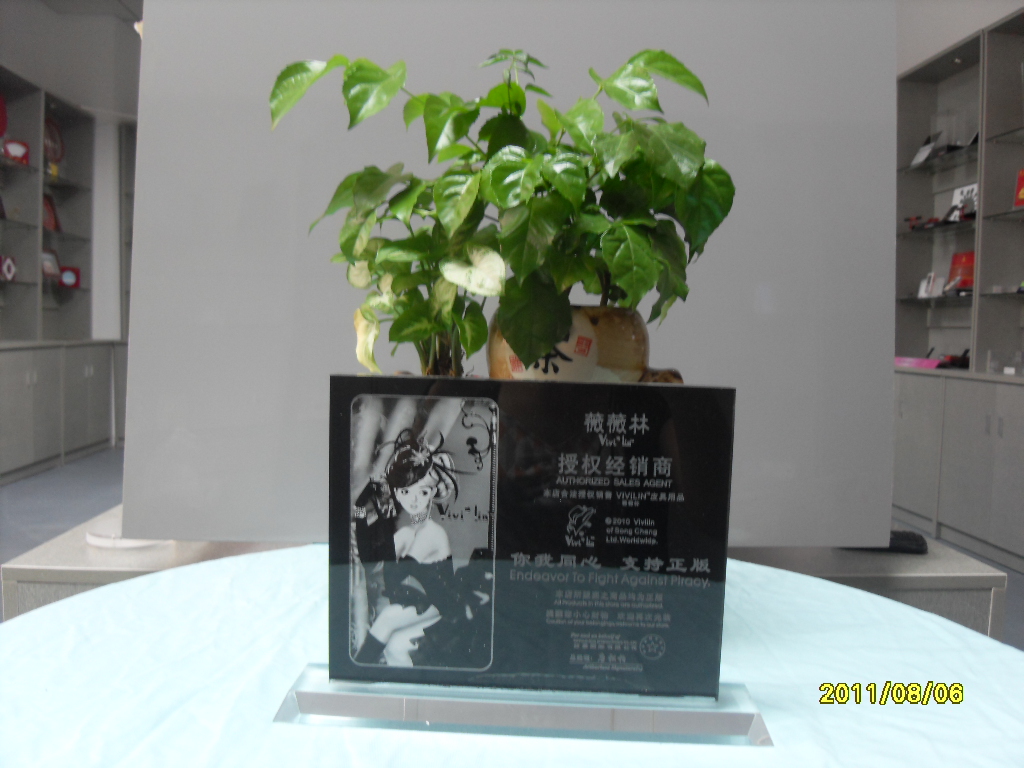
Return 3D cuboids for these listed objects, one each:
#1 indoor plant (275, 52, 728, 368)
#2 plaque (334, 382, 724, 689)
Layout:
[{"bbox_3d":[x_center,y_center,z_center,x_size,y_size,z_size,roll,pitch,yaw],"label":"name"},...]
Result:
[{"bbox_3d":[-0.011,-0.037,0.660,0.363,0.446,0.280,2,6,0],"label":"indoor plant"},{"bbox_3d":[0.009,0.093,0.507,0.240,0.190,0.013,2,6,2],"label":"plaque"}]

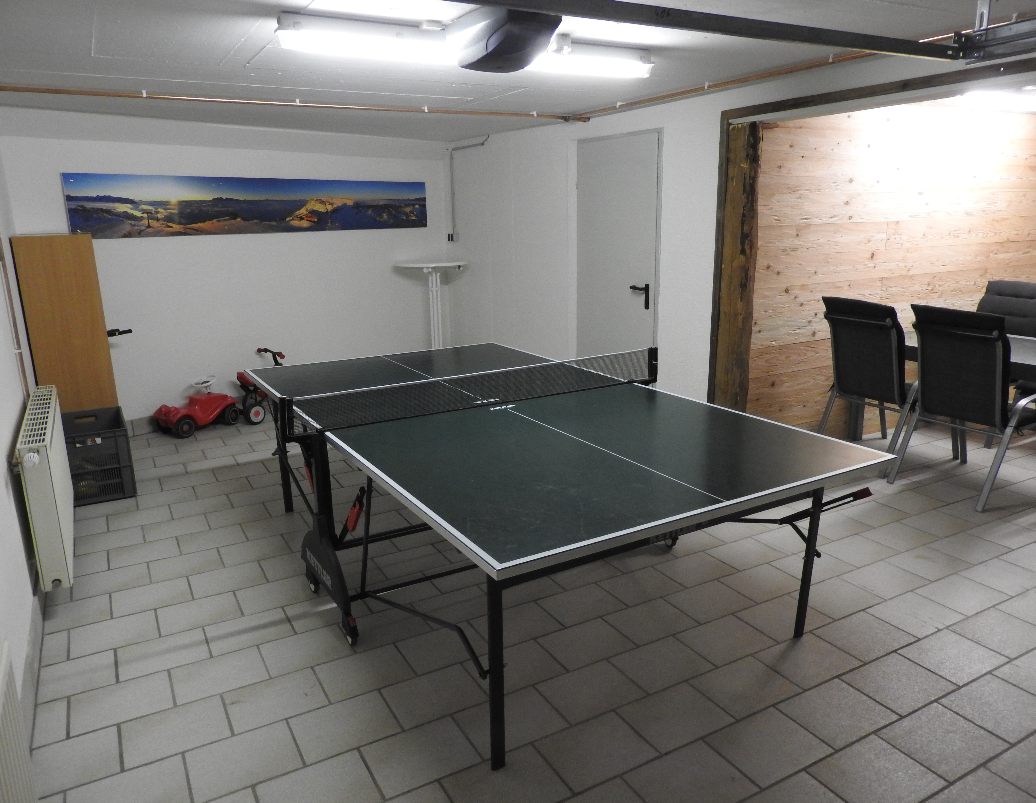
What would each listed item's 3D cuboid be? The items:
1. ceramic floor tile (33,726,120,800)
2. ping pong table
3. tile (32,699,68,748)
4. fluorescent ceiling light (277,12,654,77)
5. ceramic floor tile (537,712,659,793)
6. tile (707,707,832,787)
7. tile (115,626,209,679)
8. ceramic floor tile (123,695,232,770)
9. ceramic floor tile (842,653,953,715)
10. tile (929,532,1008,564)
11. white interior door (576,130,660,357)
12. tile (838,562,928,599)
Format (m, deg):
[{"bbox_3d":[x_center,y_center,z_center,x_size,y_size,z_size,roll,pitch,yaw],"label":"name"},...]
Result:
[{"bbox_3d":[-1.303,1.065,2.187,0.230,0.010,0.236,-8,16,-28],"label":"ceramic floor tile"},{"bbox_3d":[-0.100,0.301,3.292,1.820,0.912,2.740,-9,16,-30],"label":"ping pong table"},{"bbox_3d":[-1.483,1.024,2.362,0.087,0.010,0.225,-8,16,-28],"label":"tile"},{"bbox_3d":[-0.133,-1.380,2.913,1.575,0.103,0.100,-7,16,-25],"label":"fluorescent ceiling light"},{"bbox_3d":[0.236,1.042,2.214,0.298,0.010,0.225,-8,16,-28],"label":"ceramic floor tile"},{"bbox_3d":[0.752,1.033,2.225,0.298,0.010,0.225,-8,16,-28],"label":"tile"},{"bbox_3d":[-1.297,0.926,2.716,0.297,0.012,0.234,-8,16,-28],"label":"tile"},{"bbox_3d":[-1.066,1.030,2.316,0.299,0.010,0.236,-8,16,-28],"label":"ceramic floor tile"},{"bbox_3d":[1.289,0.955,2.515,0.298,0.010,0.225,-8,16,-28],"label":"ceramic floor tile"},{"bbox_3d":[2.135,0.697,3.513,0.298,0.010,0.225,-8,16,-28],"label":"tile"},{"bbox_3d":[0.701,-0.820,5.345,0.060,2.060,0.872,-10,17,-33],"label":"white interior door"},{"bbox_3d":[1.586,0.777,3.217,0.298,0.010,0.225,-8,16,-28],"label":"tile"}]

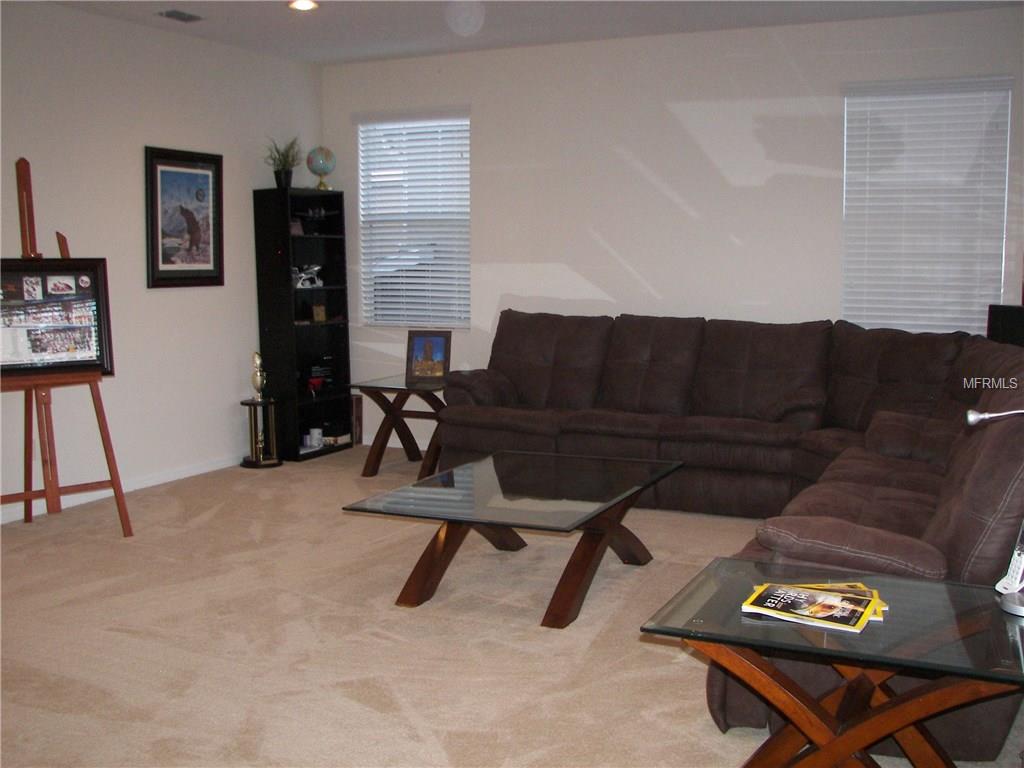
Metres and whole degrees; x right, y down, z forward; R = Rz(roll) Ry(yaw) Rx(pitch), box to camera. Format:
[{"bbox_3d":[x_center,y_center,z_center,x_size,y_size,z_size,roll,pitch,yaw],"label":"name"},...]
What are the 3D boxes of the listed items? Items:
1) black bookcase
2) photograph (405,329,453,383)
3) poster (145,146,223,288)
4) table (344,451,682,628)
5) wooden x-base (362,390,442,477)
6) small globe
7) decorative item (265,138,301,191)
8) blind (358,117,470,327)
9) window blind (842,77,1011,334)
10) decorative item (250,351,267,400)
[{"bbox_3d":[-1.418,-0.411,7.270,0.298,1.787,0.596,3,8,28],"label":"black bookcase"},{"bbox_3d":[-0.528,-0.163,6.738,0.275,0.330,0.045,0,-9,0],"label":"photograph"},{"bbox_3d":[-1.961,-0.990,6.410,0.035,0.804,0.626,4,8,27],"label":"poster"},{"bbox_3d":[0.070,0.629,4.488,0.904,0.427,1.341,3,8,25],"label":"table"},{"bbox_3d":[-0.584,0.281,6.855,0.500,0.560,0.634,4,8,26],"label":"wooden x-base"},{"bbox_3d":[-1.316,-1.536,7.348,0.204,0.218,0.204,0,7,0],"label":"small globe"},{"bbox_3d":[-1.501,-1.455,6.996,0.248,0.348,0.248,0,7,0],"label":"decorative item"},{"bbox_3d":[-0.681,-1.114,7.393,0.894,1.424,0.060,4,8,26],"label":"blind"},{"bbox_3d":[2.290,-0.980,5.913,0.860,1.430,0.060,4,8,26],"label":"window blind"},{"bbox_3d":[-1.681,-0.054,7.024,0.088,0.331,0.080,0,7,0],"label":"decorative item"}]

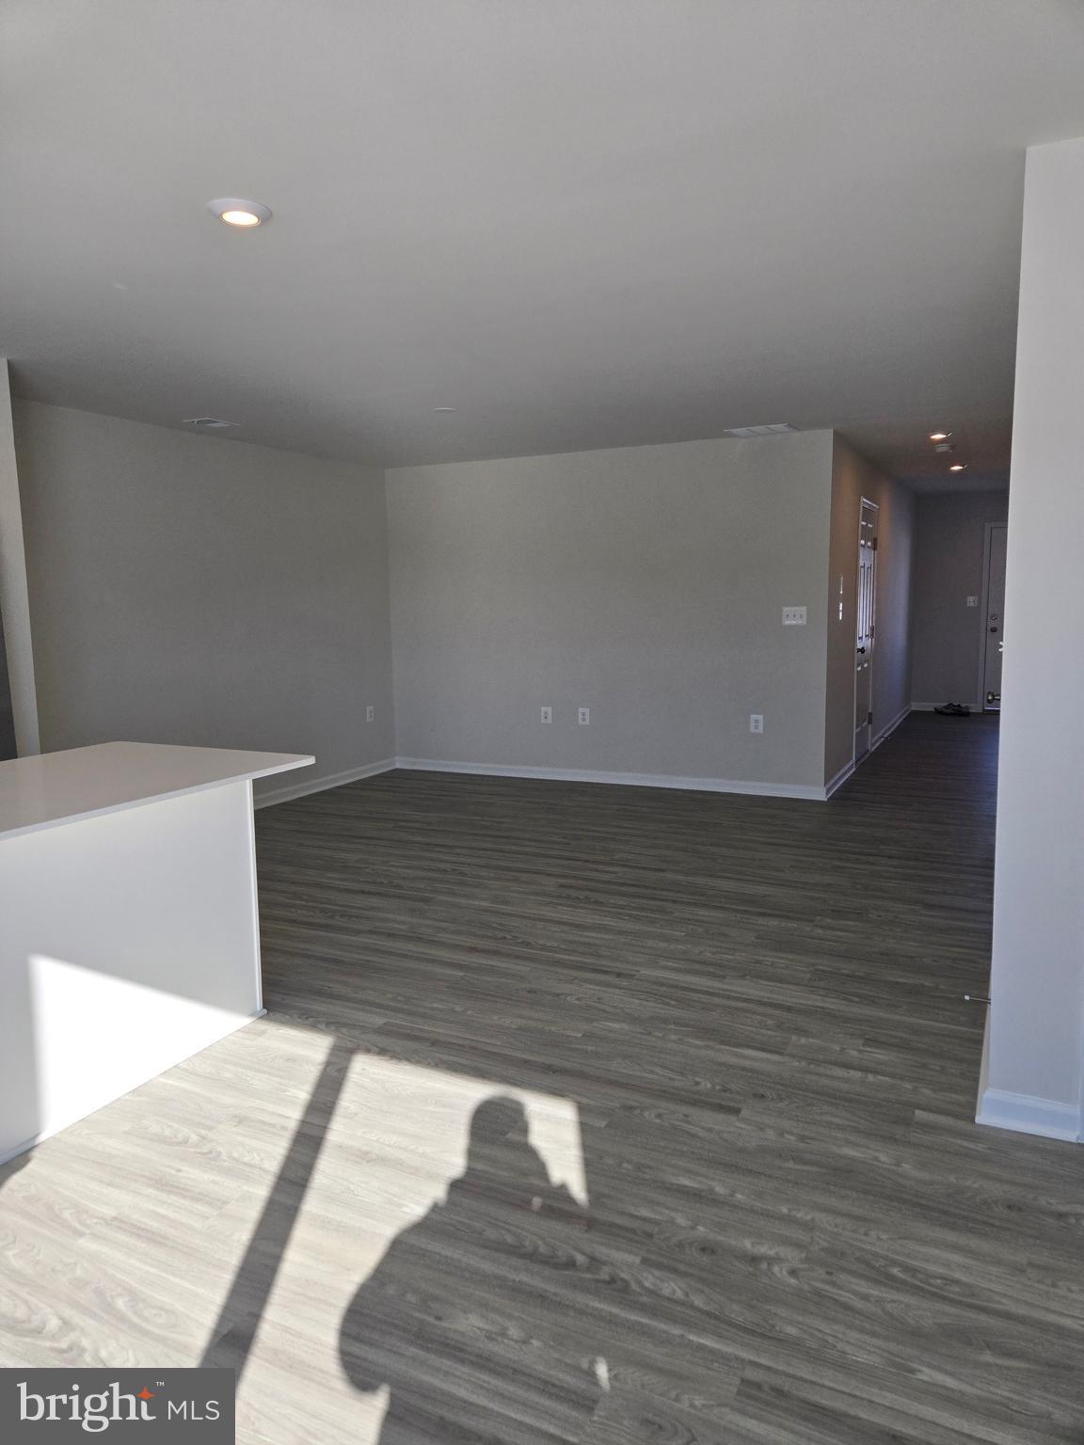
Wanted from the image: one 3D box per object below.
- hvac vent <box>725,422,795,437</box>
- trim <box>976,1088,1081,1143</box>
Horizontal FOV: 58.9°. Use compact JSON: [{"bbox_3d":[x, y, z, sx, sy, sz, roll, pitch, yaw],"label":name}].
[{"bbox_3d":[1.421,-1.898,6.247,0.410,0.020,0.300,3,8,26],"label":"hvac vent"},{"bbox_3d":[1.270,1.027,2.516,0.236,0.090,0.028,3,8,26],"label":"trim"}]

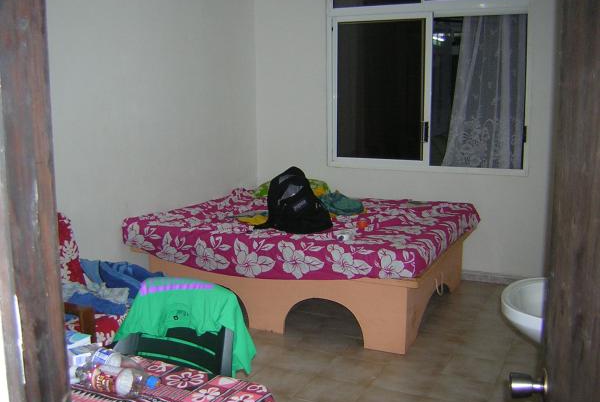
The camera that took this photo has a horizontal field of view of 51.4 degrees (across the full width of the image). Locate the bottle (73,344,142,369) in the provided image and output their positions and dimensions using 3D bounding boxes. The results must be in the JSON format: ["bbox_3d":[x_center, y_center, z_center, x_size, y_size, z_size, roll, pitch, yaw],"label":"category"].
[{"bbox_3d":[-0.536,0.452,1.745,0.225,0.069,0.069,2,9,12],"label":"bottle"}]

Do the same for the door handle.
[{"bbox_3d":[0.436,0.349,1.190,0.074,0.058,0.058,2,9,13],"label":"door handle"}]

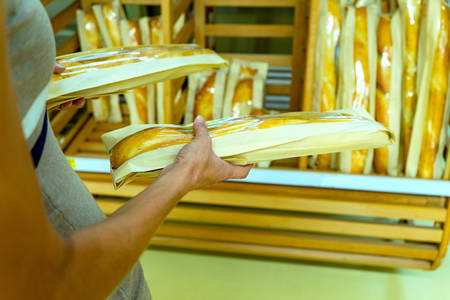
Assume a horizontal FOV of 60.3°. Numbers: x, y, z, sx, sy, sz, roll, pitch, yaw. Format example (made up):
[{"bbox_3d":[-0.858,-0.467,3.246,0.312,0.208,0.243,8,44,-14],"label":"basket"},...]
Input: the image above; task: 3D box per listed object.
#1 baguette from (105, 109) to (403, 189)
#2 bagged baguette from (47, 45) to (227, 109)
[{"bbox_3d":[0.072,-0.019,0.700,0.550,0.052,0.090,-7,37,-23],"label":"baguette"},{"bbox_3d":[-0.196,-0.156,0.755,0.090,0.052,0.530,39,38,27],"label":"bagged baguette"}]

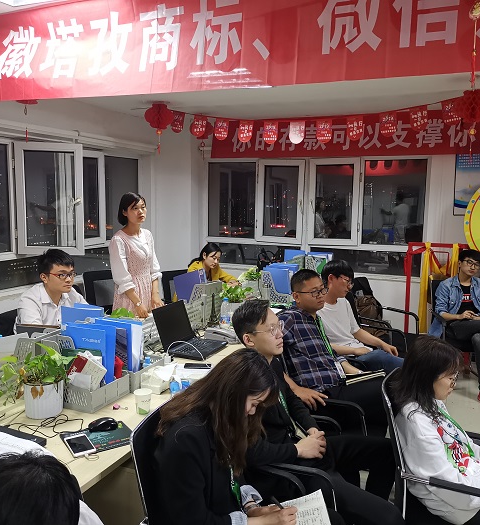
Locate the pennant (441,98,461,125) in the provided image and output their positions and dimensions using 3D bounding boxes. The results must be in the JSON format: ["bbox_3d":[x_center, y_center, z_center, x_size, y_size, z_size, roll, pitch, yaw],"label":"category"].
[{"bbox_3d":[1.525,-1.085,3.938,0.145,0.197,0.010,-6,3,26],"label":"pennant"}]

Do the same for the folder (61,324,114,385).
[{"bbox_3d":[-0.640,0.417,2.277,0.235,0.310,0.050,4,7,22],"label":"folder"}]

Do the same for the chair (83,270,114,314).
[{"bbox_3d":[-0.945,0.580,4.475,0.600,0.970,0.600,4,7,22],"label":"chair"}]

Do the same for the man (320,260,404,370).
[{"bbox_3d":[0.914,0.607,3.445,0.800,1.210,0.500,3,7,16],"label":"man"}]

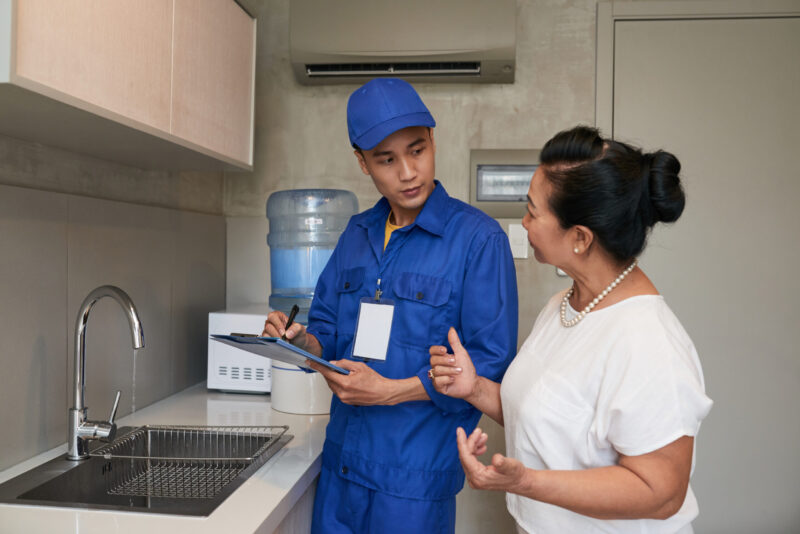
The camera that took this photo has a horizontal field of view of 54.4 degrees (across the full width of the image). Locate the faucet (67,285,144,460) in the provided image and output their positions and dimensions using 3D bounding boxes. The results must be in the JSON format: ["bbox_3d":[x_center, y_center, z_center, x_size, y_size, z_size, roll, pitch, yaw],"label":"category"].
[{"bbox_3d":[-0.625,0.227,1.653,0.231,0.378,0.058,2,1,32],"label":"faucet"}]

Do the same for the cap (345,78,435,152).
[{"bbox_3d":[-0.025,-0.314,1.570,0.178,0.142,0.260,-16,5,-7],"label":"cap"}]

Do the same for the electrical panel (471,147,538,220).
[{"bbox_3d":[0.424,-0.287,2.733,0.355,0.241,0.045,1,1,7],"label":"electrical panel"}]

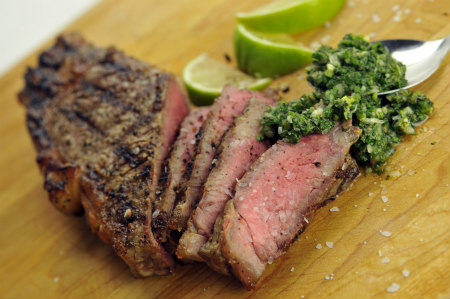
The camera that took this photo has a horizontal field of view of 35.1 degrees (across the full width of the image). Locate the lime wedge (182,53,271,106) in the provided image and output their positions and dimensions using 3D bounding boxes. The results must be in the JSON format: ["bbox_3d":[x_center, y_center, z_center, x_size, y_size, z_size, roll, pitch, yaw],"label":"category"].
[{"bbox_3d":[0.001,-0.043,0.436,0.054,0.020,0.028,16,67,36],"label":"lime wedge"}]

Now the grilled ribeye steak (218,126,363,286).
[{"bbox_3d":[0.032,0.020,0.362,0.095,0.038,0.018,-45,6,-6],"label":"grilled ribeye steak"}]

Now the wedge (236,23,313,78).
[{"bbox_3d":[0.028,-0.060,0.430,0.055,0.026,0.029,12,64,35],"label":"wedge"}]

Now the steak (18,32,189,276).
[{"bbox_3d":[-0.070,-0.004,0.439,0.102,0.034,0.188,-42,48,-3],"label":"steak"}]

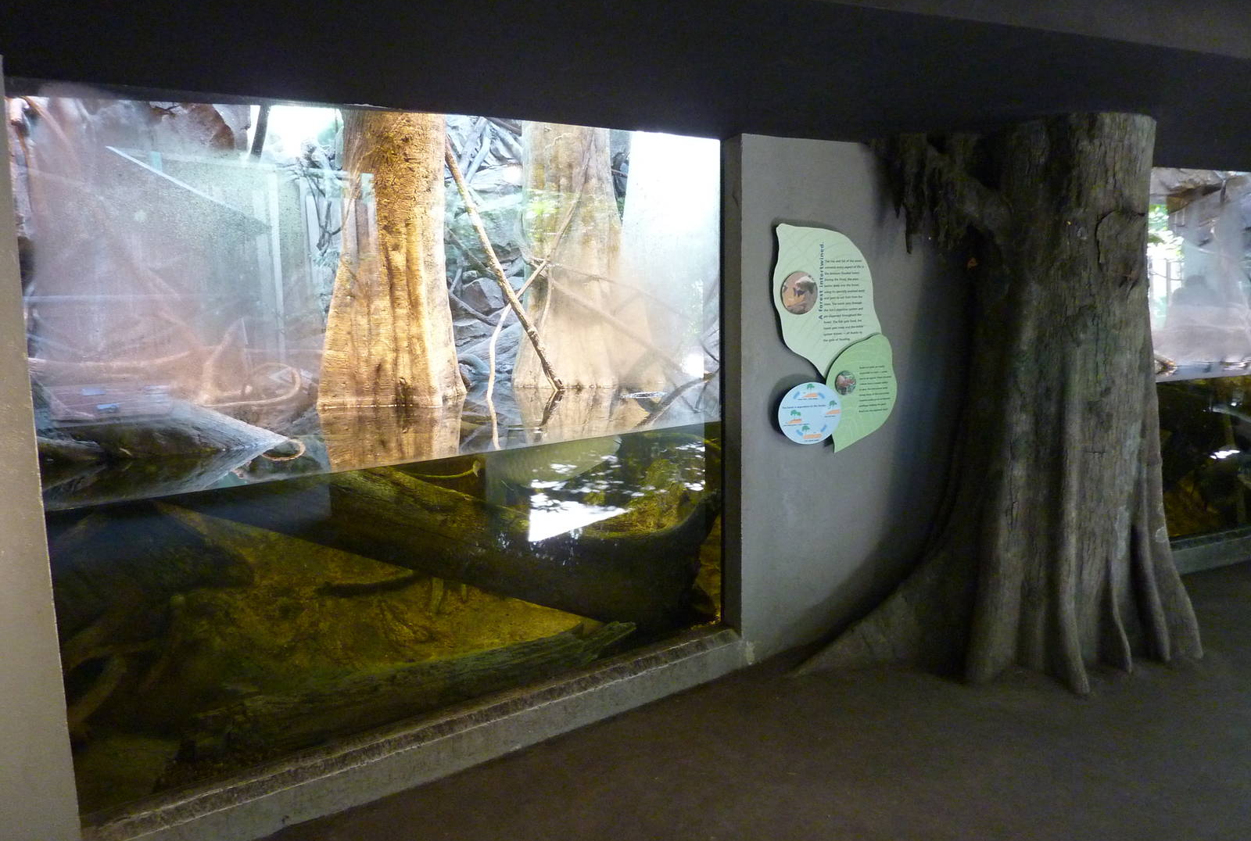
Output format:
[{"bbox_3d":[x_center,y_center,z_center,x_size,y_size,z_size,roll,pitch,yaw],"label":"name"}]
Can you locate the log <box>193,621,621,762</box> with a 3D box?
[{"bbox_3d":[-0.707,0.979,3.415,1.680,0.210,0.230,-6,9,-33],"label":"log"}]

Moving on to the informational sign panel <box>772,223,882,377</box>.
[{"bbox_3d":[0.857,-0.498,3.800,0.546,0.648,0.030,-4,8,-23],"label":"informational sign panel"}]

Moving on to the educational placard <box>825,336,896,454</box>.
[{"bbox_3d":[1.018,-0.118,3.892,0.375,0.516,0.030,-4,8,-23],"label":"educational placard"}]

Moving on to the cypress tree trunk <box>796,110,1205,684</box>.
[{"bbox_3d":[1.575,-0.068,3.816,1.650,2.250,0.840,-4,8,-25],"label":"cypress tree trunk"}]

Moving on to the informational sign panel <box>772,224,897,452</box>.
[{"bbox_3d":[0.893,-0.342,3.823,0.631,0.964,0.080,-4,8,-23],"label":"informational sign panel"}]

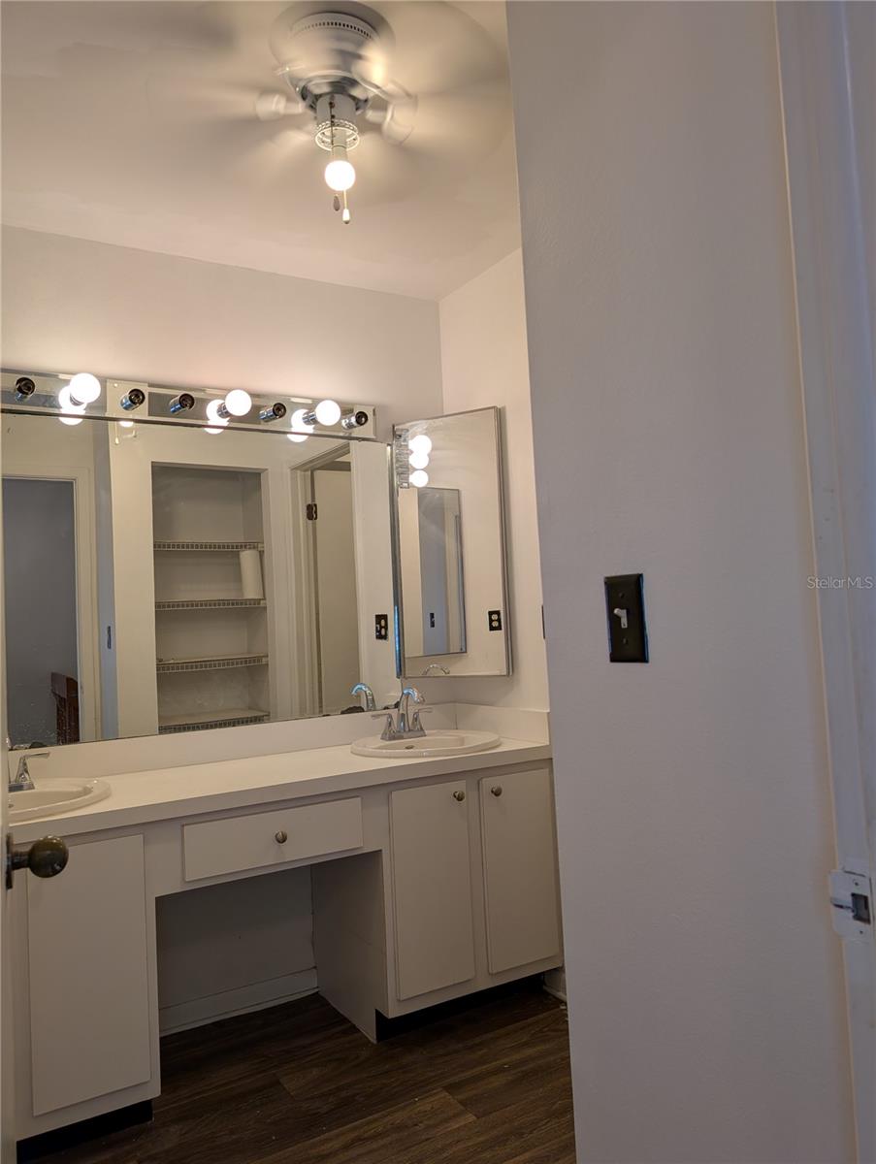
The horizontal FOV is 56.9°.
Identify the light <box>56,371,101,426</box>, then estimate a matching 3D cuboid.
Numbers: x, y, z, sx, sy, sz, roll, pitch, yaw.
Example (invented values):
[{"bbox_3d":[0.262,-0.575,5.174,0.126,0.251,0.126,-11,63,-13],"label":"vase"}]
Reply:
[{"bbox_3d":[-1.042,-0.565,2.377,0.085,0.085,0.135,-1,-4,-30],"label":"light"}]

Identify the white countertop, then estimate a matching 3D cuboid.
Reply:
[{"bbox_3d":[-0.559,0.581,2.371,1.800,0.045,0.545,-1,-4,-30],"label":"white countertop"}]

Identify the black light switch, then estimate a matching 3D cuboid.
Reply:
[{"bbox_3d":[0.243,0.048,1.067,0.020,0.115,0.072,-1,-4,-30],"label":"black light switch"}]

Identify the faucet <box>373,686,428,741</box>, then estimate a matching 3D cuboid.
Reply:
[{"bbox_3d":[-0.100,0.451,2.781,0.220,0.180,0.155,-1,-4,-30],"label":"faucet"}]

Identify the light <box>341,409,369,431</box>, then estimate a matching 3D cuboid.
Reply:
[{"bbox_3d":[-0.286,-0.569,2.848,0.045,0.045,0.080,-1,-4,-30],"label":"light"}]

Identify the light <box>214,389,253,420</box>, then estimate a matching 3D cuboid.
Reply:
[{"bbox_3d":[-0.650,-0.571,2.603,0.083,0.083,0.135,-1,-4,-30],"label":"light"}]

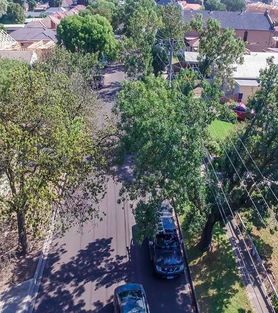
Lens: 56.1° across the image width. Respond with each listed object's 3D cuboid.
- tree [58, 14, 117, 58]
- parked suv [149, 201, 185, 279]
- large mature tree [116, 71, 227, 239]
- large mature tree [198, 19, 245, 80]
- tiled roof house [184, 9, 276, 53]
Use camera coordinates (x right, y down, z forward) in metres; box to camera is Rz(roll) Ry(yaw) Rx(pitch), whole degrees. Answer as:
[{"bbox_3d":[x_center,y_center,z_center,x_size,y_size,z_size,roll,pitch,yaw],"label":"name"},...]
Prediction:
[{"bbox_3d":[-10.219,-22.825,53.142,12.300,10.800,12.000,-2,33,-3],"label":"tree"},{"bbox_3d":[1.850,5.587,17.698,1.860,1.750,5.100,-2,33,-3],"label":"parked suv"},{"bbox_3d":[1.799,1.139,16.240,6.300,10.800,7.500,-2,33,-3],"label":"large mature tree"},{"bbox_3d":[13.778,-16.834,43.916,7.800,10.800,7.500,-2,33,-3],"label":"large mature tree"},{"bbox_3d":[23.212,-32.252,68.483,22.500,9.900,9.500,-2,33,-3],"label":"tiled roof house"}]

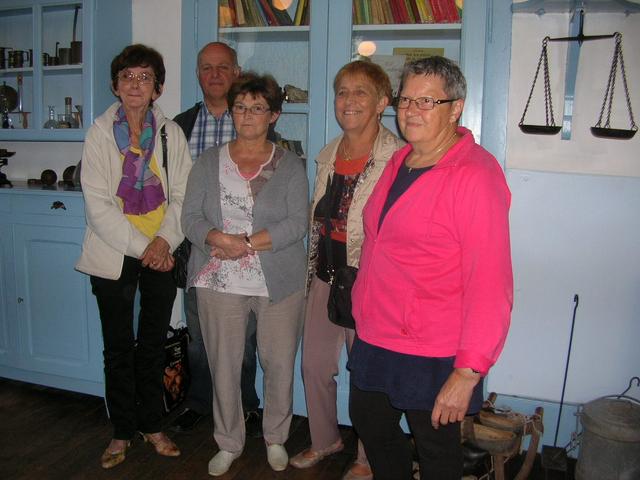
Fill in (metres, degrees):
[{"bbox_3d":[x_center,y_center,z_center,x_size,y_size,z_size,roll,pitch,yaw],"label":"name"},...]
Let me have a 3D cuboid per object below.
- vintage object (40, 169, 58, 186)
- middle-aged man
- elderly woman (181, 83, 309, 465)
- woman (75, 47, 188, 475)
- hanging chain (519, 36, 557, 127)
[{"bbox_3d":[-1.505,-0.348,3.600,0.095,0.098,0.060,5,9,21],"label":"vintage object"},{"bbox_3d":[-0.447,0.007,2.925,0.480,1.730,0.320,1,8,-1],"label":"middle-aged man"},{"bbox_3d":[-0.292,0.144,2.592,0.500,1.560,0.360,1,8,-2],"label":"elderly woman"},{"bbox_3d":[-0.730,0.074,2.651,0.460,1.660,0.360,0,8,-9],"label":"woman"},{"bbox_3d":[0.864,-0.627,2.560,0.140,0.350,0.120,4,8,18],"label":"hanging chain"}]

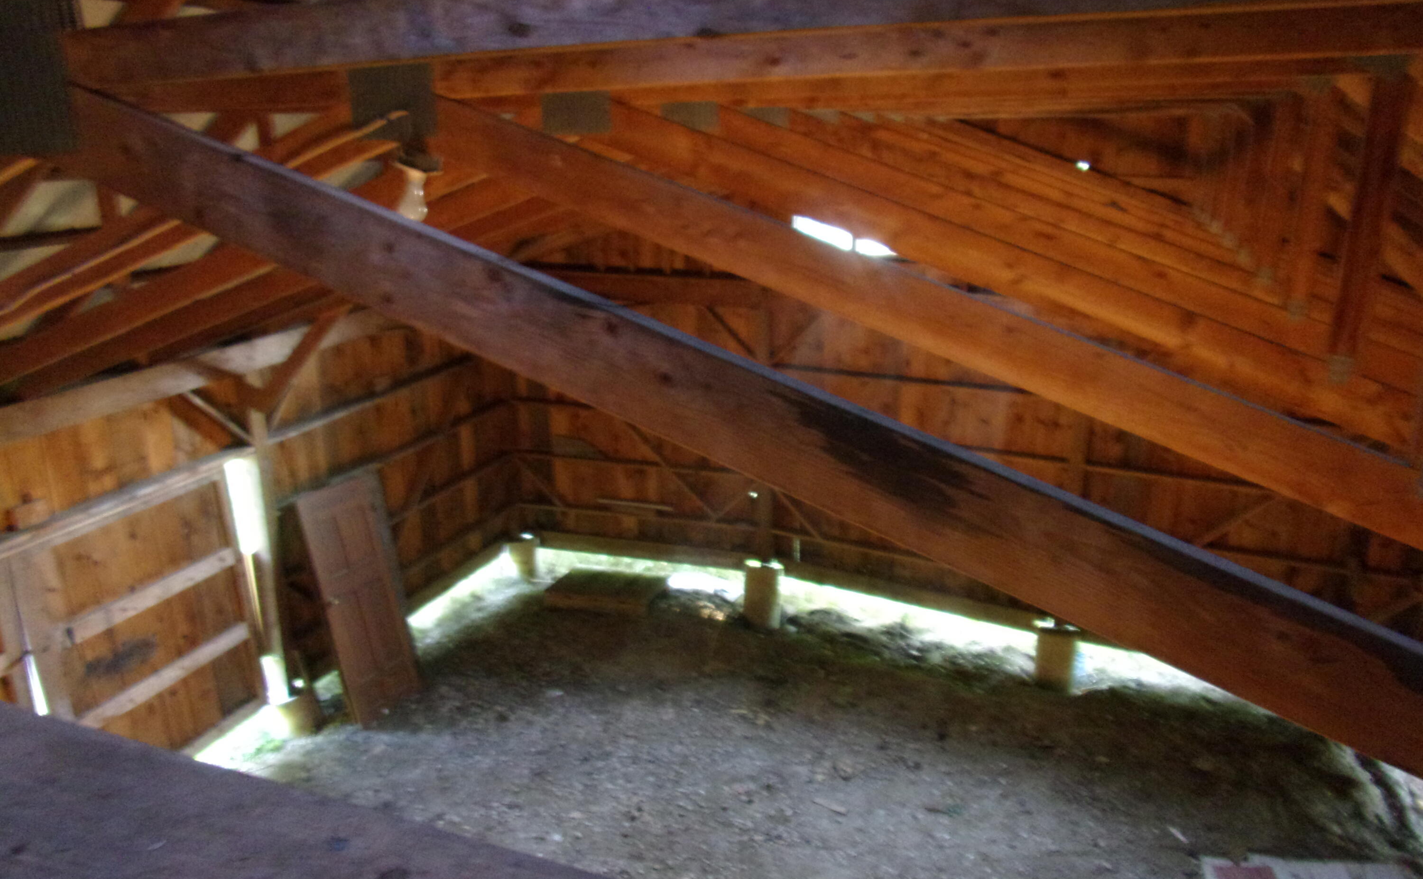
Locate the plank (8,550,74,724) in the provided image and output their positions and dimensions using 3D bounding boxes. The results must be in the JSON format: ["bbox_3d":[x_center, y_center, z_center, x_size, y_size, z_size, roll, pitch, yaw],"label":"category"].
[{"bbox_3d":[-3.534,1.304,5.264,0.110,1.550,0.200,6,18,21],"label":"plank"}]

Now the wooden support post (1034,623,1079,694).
[{"bbox_3d":[2.752,1.739,7.942,0.320,0.475,0.320,6,18,21],"label":"wooden support post"}]

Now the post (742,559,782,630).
[{"bbox_3d":[0.454,1.369,8.897,0.330,0.570,0.330,0,17,0],"label":"post"}]

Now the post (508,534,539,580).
[{"bbox_3d":[-1.838,1.151,9.686,0.310,0.353,0.310,0,17,0],"label":"post"}]

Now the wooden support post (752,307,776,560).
[{"bbox_3d":[0.452,-0.010,8.465,0.145,2.257,0.145,6,18,21],"label":"wooden support post"}]

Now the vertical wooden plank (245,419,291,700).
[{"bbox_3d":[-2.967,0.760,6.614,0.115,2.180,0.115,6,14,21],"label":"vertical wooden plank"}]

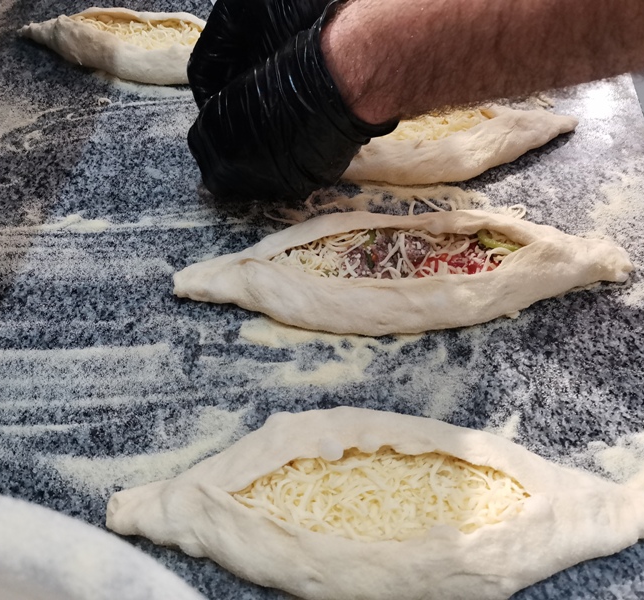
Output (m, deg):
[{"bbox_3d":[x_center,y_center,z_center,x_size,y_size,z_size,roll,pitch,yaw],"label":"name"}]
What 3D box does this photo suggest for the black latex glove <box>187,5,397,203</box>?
[{"bbox_3d":[-0.021,-0.139,0.426,0.130,0.095,0.095,-8,56,-5],"label":"black latex glove"}]

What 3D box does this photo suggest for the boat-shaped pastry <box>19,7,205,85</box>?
[{"bbox_3d":[-0.149,-0.238,0.563,0.295,0.038,0.096,7,56,5],"label":"boat-shaped pastry"}]

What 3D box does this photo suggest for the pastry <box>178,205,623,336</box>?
[{"bbox_3d":[0.055,-0.022,0.403,0.312,0.038,0.102,-2,52,-2],"label":"pastry"}]

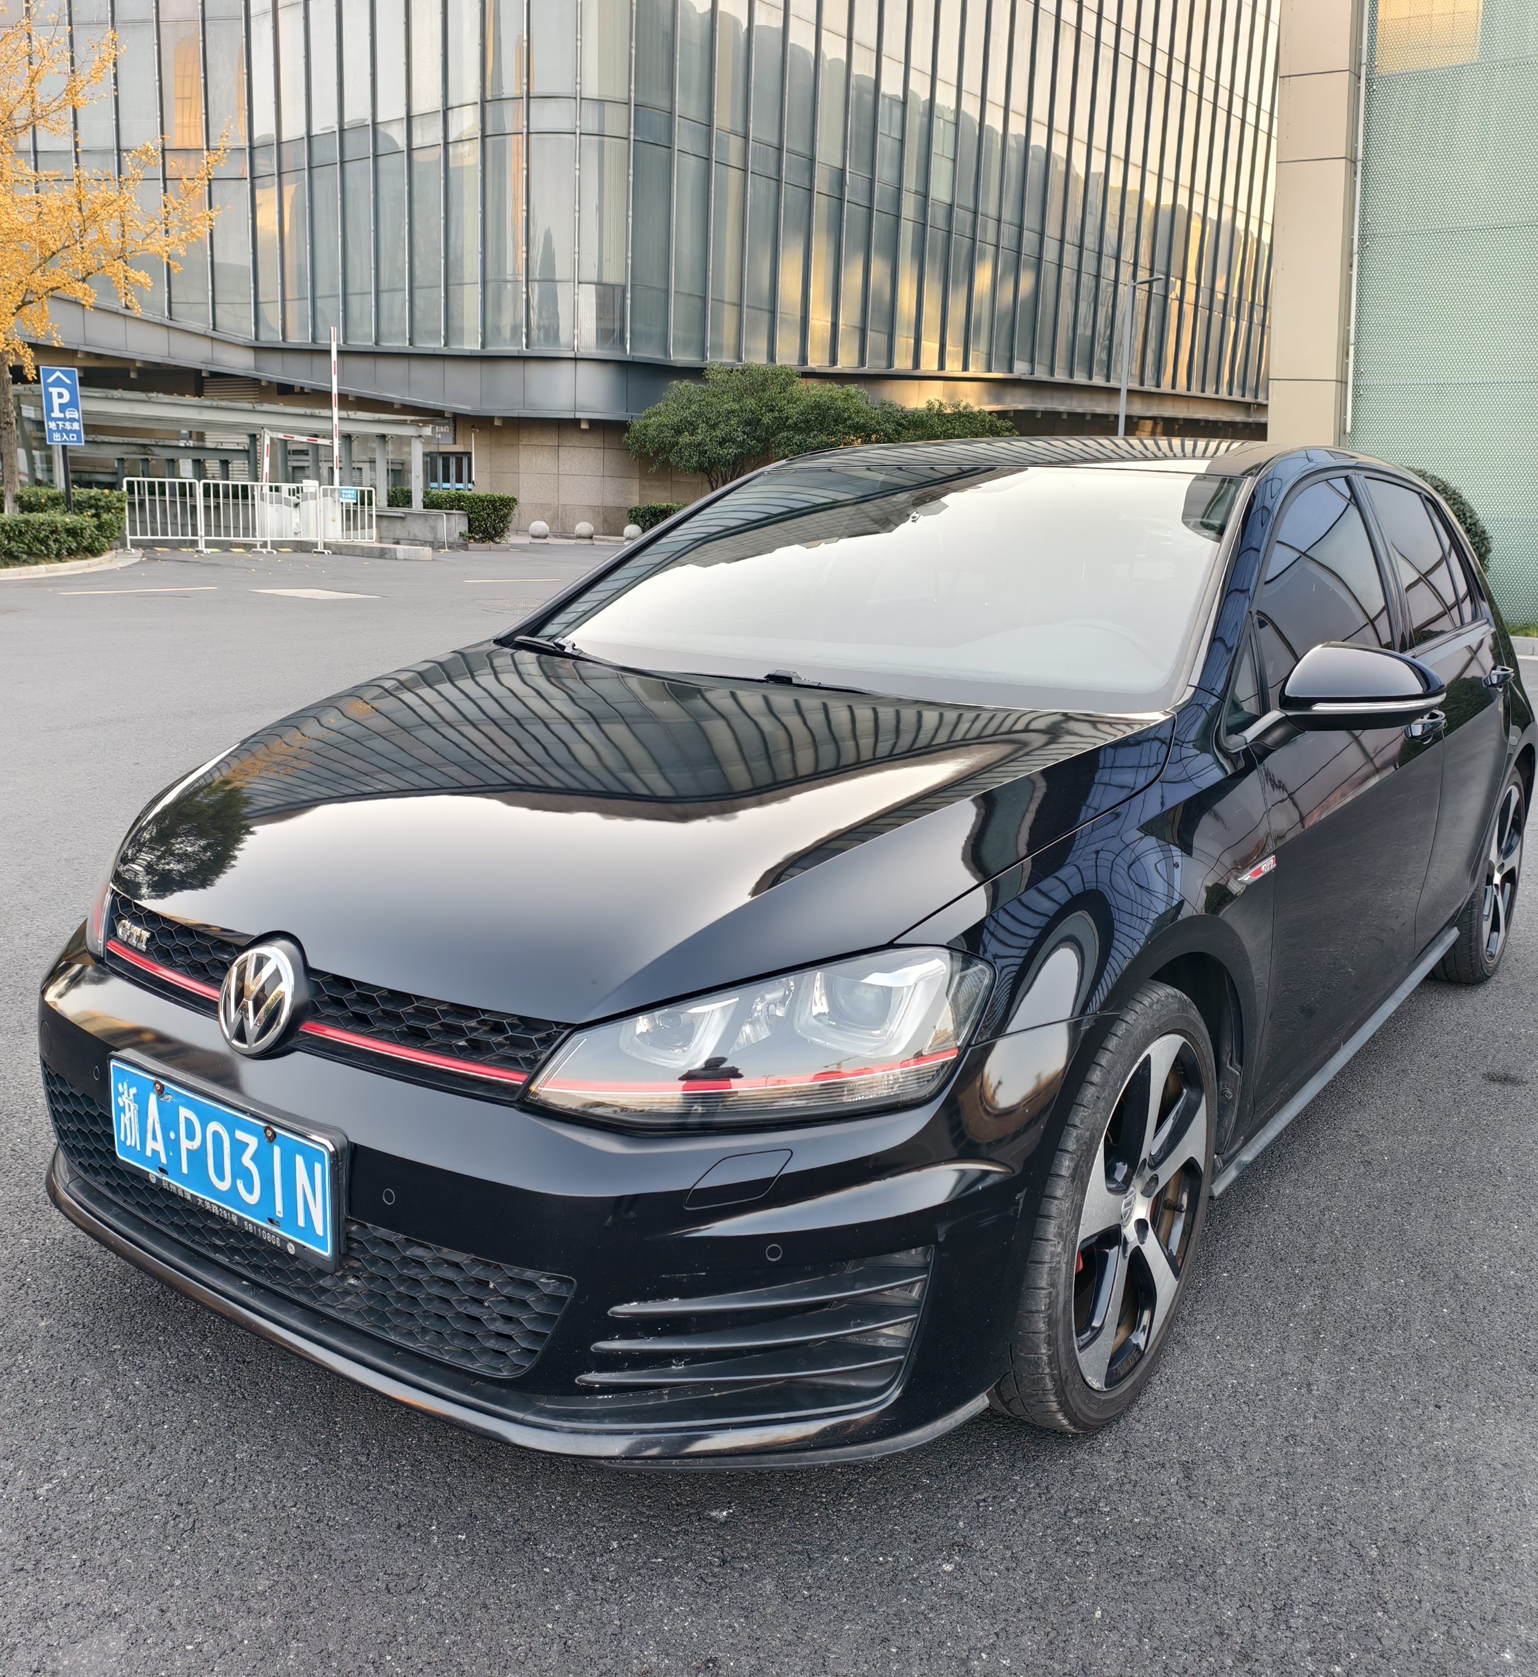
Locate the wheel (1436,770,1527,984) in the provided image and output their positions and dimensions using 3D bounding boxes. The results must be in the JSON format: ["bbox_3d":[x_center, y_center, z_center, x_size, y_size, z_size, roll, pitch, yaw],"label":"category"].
[{"bbox_3d":[1.981,0.083,4.193,0.225,0.635,0.635,10,15,34],"label":"wheel"}]

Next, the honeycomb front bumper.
[{"bbox_3d":[-0.507,0.356,2.034,1.770,0.480,0.580,10,15,34],"label":"honeycomb front bumper"}]

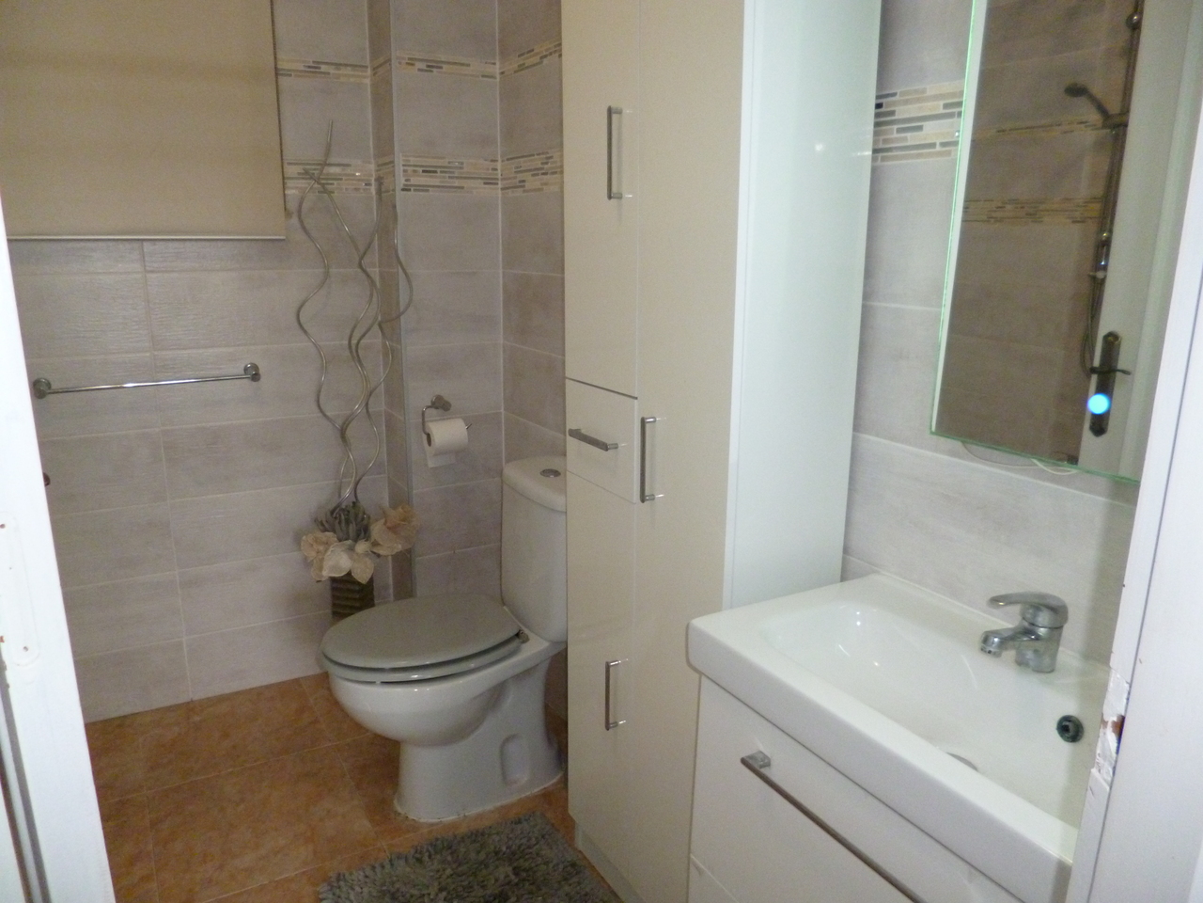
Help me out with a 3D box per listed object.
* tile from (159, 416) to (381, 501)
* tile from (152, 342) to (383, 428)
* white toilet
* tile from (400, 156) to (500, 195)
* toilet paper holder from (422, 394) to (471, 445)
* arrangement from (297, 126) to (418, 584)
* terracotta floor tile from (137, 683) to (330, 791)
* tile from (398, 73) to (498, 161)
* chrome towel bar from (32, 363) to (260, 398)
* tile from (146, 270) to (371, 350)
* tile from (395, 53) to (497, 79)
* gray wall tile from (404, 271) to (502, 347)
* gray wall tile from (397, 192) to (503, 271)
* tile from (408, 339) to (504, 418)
[{"bbox_3d":[-0.905,0.004,2.369,0.597,0.199,0.010,-7,15,-30],"label":"tile"},{"bbox_3d":[-0.908,-0.193,2.326,0.595,0.202,0.018,-7,15,-29],"label":"tile"},{"bbox_3d":[-0.331,0.434,1.979,0.645,0.752,0.370,-7,15,-29],"label":"white toilet"},{"bbox_3d":[-0.404,-0.737,2.240,0.277,0.091,0.010,-7,15,-30],"label":"tile"},{"bbox_3d":[-0.436,-0.098,2.328,0.139,0.108,0.080,-7,15,-29],"label":"toilet paper holder"},{"bbox_3d":[-0.649,-0.238,2.221,0.270,1.175,0.210,-7,15,-30],"label":"arrangement"},{"bbox_3d":[-0.992,0.748,2.250,0.435,0.010,0.402,-7,15,-30],"label":"terracotta floor tile"},{"bbox_3d":[-0.403,-0.879,2.206,0.277,0.199,0.010,-7,15,-30],"label":"tile"},{"bbox_3d":[-1.147,-0.187,2.139,0.524,0.049,0.070,-7,15,-29],"label":"chrome towel bar"},{"bbox_3d":[-0.906,-0.390,2.279,0.595,0.202,0.018,-7,15,-29],"label":"tile"},{"bbox_3d":[-0.402,-1.005,2.178,0.280,0.045,0.015,-7,15,-29],"label":"tile"},{"bbox_3d":[-0.407,-0.395,2.320,0.277,0.200,0.010,-7,15,-30],"label":"gray wall tile"},{"bbox_3d":[-0.409,-0.593,2.277,0.284,0.204,0.018,-7,15,-29],"label":"gray wall tile"},{"bbox_3d":[-0.409,-0.198,2.366,0.277,0.200,0.010,-7,15,-30],"label":"tile"}]

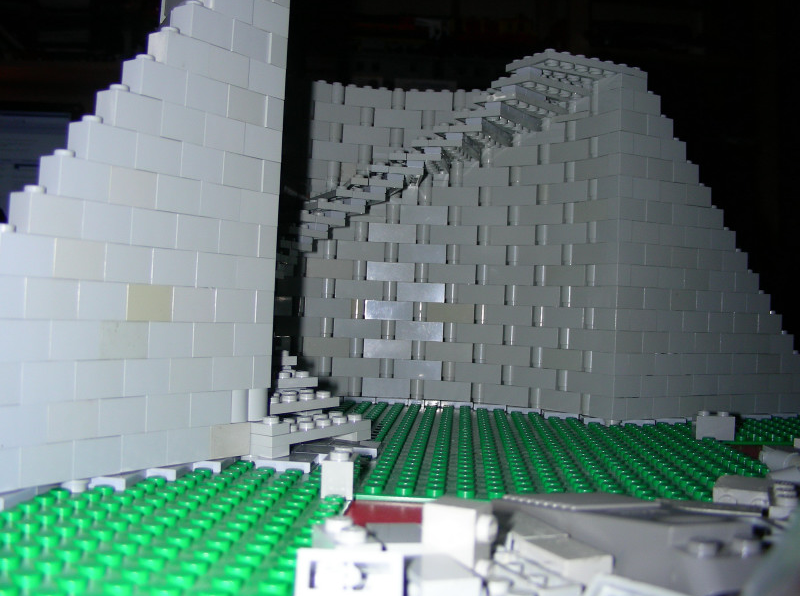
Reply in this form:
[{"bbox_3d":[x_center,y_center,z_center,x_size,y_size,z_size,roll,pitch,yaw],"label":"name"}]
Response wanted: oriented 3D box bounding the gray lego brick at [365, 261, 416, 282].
[{"bbox_3d":[-0.004,-0.013,0.442,0.024,0.010,0.008,2,-1,2],"label":"gray lego brick"}]

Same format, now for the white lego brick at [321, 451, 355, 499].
[{"bbox_3d":[-0.015,0.044,0.225,0.008,0.011,0.016,2,-1,4],"label":"white lego brick"}]

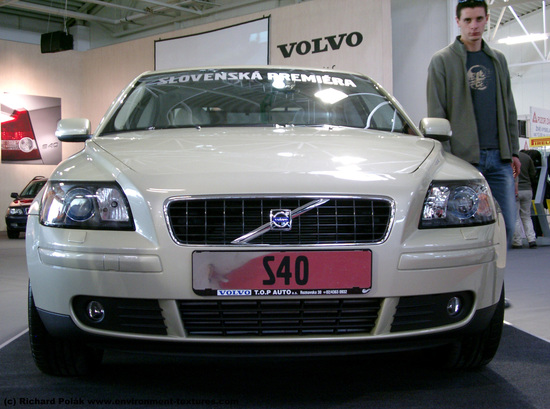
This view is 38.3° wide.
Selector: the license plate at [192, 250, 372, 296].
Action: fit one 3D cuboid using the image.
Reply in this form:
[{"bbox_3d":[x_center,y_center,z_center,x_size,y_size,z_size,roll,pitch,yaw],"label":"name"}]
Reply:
[{"bbox_3d":[0.022,0.203,2.338,0.530,0.135,0.020,0,1,-4],"label":"license plate"}]

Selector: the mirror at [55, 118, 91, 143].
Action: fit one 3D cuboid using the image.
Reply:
[{"bbox_3d":[-0.995,-0.366,3.930,0.185,0.118,0.120,0,1,-4],"label":"mirror"}]

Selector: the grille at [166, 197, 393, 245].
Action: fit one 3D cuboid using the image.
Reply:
[{"bbox_3d":[0.015,0.048,2.385,0.690,0.150,0.085,0,1,-4],"label":"grille"}]

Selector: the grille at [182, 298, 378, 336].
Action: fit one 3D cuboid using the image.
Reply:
[{"bbox_3d":[0.017,0.340,2.385,0.615,0.115,0.075,0,1,-4],"label":"grille"}]

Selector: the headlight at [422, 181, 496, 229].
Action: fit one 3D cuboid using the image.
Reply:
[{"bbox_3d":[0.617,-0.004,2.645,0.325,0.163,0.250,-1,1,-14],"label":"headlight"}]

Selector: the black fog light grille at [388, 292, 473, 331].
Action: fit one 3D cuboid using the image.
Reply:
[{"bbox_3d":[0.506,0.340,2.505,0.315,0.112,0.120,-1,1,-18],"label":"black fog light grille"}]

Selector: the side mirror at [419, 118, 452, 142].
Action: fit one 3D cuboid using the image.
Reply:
[{"bbox_3d":[0.818,-0.377,4.030,0.178,0.120,0.120,0,1,-4],"label":"side mirror"}]

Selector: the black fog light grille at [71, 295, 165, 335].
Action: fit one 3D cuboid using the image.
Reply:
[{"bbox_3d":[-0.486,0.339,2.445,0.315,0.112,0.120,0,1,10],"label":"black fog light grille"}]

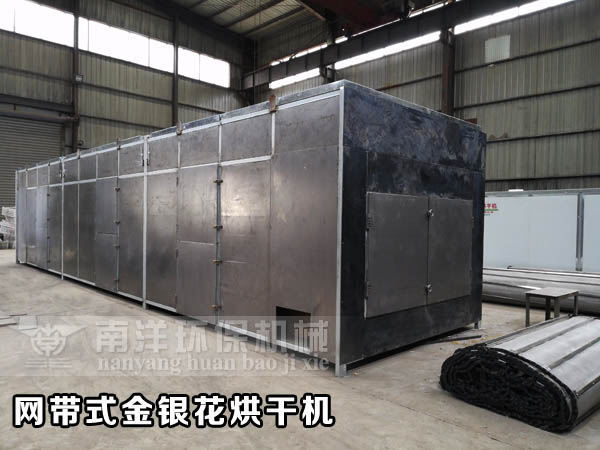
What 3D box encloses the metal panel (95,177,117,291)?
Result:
[{"bbox_3d":[-3.550,0.174,8.328,0.050,2.070,0.974,0,1,-44],"label":"metal panel"}]

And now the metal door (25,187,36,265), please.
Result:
[{"bbox_3d":[-7.117,0.071,11.978,0.050,2.044,0.965,0,1,-44],"label":"metal door"}]

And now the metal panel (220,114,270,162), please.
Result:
[{"bbox_3d":[-0.635,-0.990,5.238,0.050,0.480,0.934,0,1,-44],"label":"metal panel"}]

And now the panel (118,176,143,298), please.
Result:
[{"bbox_3d":[-2.826,0.204,7.587,0.050,2.006,0.975,0,1,-44],"label":"panel"}]

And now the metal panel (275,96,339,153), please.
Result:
[{"bbox_3d":[0.067,-1.013,4.632,0.050,0.471,0.941,0,1,-44],"label":"metal panel"}]

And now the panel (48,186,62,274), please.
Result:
[{"bbox_3d":[-5.696,0.111,10.524,0.050,2.006,0.988,0,1,-44],"label":"panel"}]

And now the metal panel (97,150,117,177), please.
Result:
[{"bbox_3d":[-3.478,-1.084,8.199,0.050,0.471,0.883,0,1,-44],"label":"metal panel"}]

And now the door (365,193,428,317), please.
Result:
[{"bbox_3d":[1.070,0.309,4.879,1.153,1.250,0.050,0,1,-44],"label":"door"}]

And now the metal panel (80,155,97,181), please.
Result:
[{"bbox_3d":[-4.193,-1.113,8.944,0.050,0.486,0.925,0,1,-44],"label":"metal panel"}]

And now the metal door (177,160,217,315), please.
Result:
[{"bbox_3d":[-1.352,0.218,5.876,0.050,1.960,0.955,0,2,-44],"label":"metal door"}]

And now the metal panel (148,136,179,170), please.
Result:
[{"bbox_3d":[-2.018,-1.040,6.679,0.050,0.489,0.944,0,1,-44],"label":"metal panel"}]

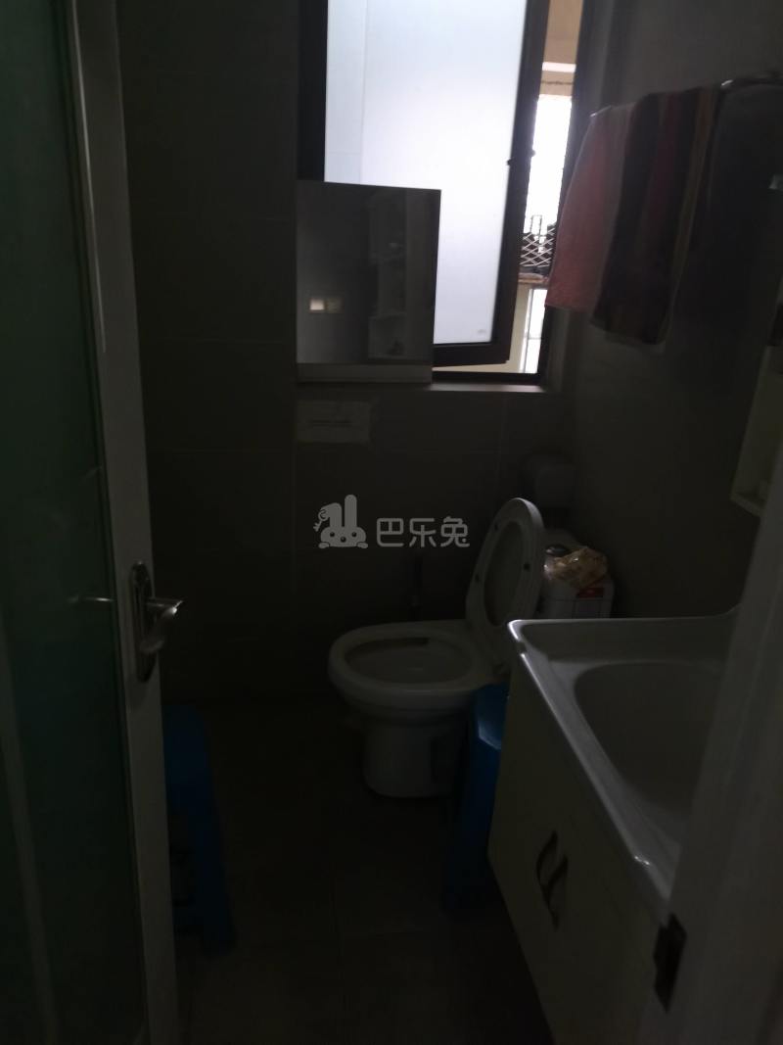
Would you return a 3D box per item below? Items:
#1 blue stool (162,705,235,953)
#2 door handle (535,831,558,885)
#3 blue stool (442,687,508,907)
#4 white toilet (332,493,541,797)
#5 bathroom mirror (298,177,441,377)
[{"bbox_3d":[-0.513,0.631,1.664,0.340,0.410,0.340,-2,21,-14],"label":"blue stool"},{"bbox_3d":[0.223,0.504,1.159,0.022,0.120,0.013,0,21,-9],"label":"door handle"},{"bbox_3d":[0.299,0.615,1.828,0.340,0.410,0.340,2,21,-3],"label":"blue stool"},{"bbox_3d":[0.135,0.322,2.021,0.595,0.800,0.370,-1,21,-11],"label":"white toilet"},{"bbox_3d":[-0.066,-0.659,2.199,0.395,0.526,0.020,-2,16,-13],"label":"bathroom mirror"}]

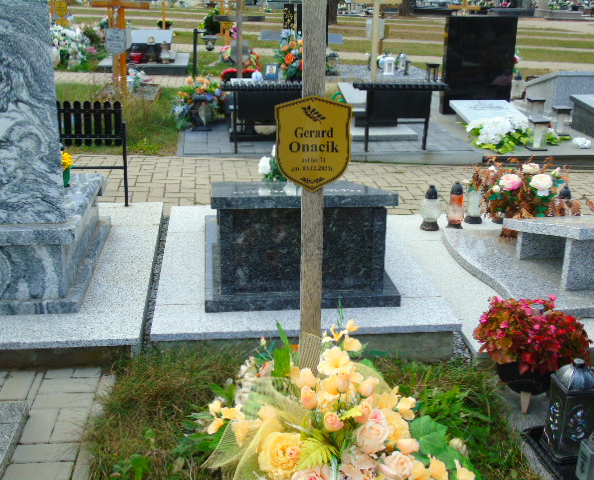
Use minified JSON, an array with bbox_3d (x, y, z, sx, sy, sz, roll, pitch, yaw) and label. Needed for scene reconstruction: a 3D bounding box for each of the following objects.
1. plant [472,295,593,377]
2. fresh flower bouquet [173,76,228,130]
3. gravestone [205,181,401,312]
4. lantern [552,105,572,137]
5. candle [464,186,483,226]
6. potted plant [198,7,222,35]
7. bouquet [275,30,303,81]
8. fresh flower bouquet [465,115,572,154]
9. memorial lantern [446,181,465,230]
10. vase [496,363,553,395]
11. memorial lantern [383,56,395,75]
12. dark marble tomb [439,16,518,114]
[{"bbox_3d":[0.817,0.361,2.567,0.405,0.310,0.365,-1,19,-7],"label":"plant"},{"bbox_3d":[-0.873,-1.226,6.634,0.491,0.467,0.377,-1,20,-6],"label":"fresh flower bouquet"},{"bbox_3d":[-0.025,-0.123,3.458,0.805,0.469,1.103,-1,20,-6],"label":"gravestone"},{"bbox_3d":[2.455,-1.110,6.851,0.129,0.263,0.129,-1,20,-6],"label":"lantern"},{"bbox_3d":[1.086,-0.234,4.513,0.110,0.253,0.110,-1,19,-7],"label":"candle"},{"bbox_3d":[-2.159,-5.478,18.456,0.540,0.700,0.520,-1,19,-7],"label":"potted plant"},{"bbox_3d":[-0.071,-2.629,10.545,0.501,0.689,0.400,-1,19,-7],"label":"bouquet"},{"bbox_3d":[1.950,-0.945,6.438,0.890,0.250,0.520,-1,19,-7],"label":"fresh flower bouquet"},{"bbox_3d":[0.952,-0.213,4.411,0.110,0.274,0.110,-1,19,-7],"label":"memorial lantern"},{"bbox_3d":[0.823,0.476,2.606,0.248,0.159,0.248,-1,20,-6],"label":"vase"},{"bbox_3d":[1.264,-2.395,10.161,0.139,0.238,0.139,-1,20,-6],"label":"memorial lantern"},{"bbox_3d":[1.942,-1.855,7.915,0.747,1.003,0.090,-1,19,-7],"label":"dark marble tomb"}]

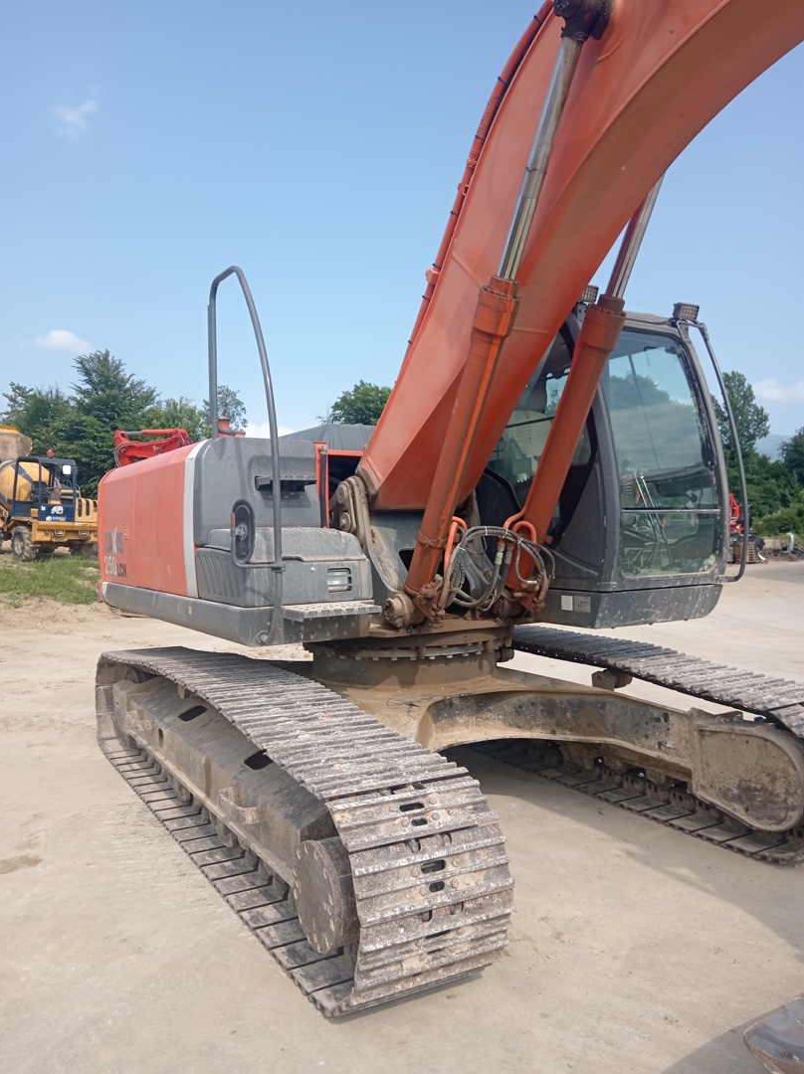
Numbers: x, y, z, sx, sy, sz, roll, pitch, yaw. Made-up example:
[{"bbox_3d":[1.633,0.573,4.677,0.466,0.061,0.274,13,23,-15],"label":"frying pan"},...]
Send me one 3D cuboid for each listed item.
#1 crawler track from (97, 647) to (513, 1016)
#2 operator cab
[{"bbox_3d":[-1.003,1.189,4.727,0.600,0.920,4.650,-1,0,-30],"label":"crawler track"},{"bbox_3d":[1.004,-0.458,5.274,1.060,1.880,1.850,-1,0,-33],"label":"operator cab"}]

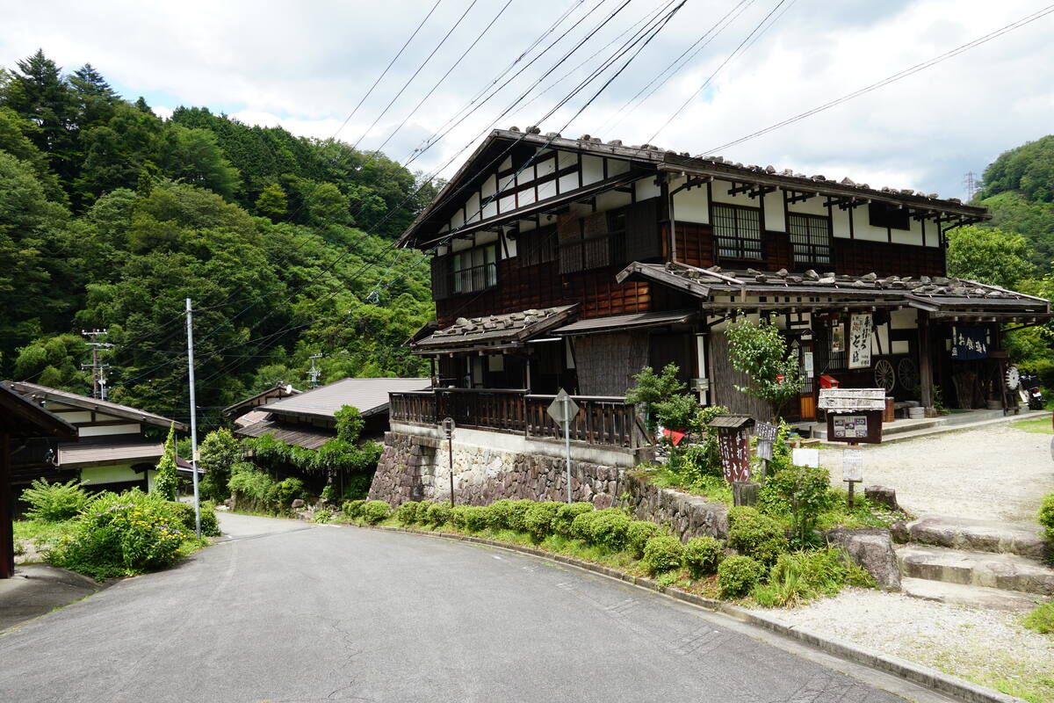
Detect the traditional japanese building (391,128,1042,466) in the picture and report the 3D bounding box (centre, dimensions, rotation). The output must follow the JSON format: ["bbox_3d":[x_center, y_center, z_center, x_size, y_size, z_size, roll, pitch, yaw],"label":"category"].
[{"bbox_3d":[4.758,-2.072,22.514,15.800,7.900,14.600,-2,-1,-35],"label":"traditional japanese building"}]

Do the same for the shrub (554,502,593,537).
[{"bbox_3d":[0.690,2.456,11.600,0.600,0.530,0.600,-2,-1,3],"label":"shrub"}]

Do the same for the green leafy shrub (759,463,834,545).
[{"bbox_3d":[2.861,1.620,8.400,0.750,0.840,0.720,-3,-1,18],"label":"green leafy shrub"}]

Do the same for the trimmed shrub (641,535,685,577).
[{"bbox_3d":[1.631,2.454,9.500,0.520,0.500,0.520,-3,-1,9],"label":"trimmed shrub"}]

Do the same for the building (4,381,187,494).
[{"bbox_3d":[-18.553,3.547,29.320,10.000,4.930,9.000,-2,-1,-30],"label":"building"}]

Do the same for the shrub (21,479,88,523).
[{"bbox_3d":[-12.424,3.918,20.800,1.750,1.150,1.600,-2,-1,-31],"label":"shrub"}]

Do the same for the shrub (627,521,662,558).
[{"bbox_3d":[1.413,2.278,9.600,0.450,0.450,0.450,-3,-1,8],"label":"shrub"}]

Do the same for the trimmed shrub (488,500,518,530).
[{"bbox_3d":[-0.412,2.680,13.000,0.520,0.500,0.520,-2,-1,-2],"label":"trimmed shrub"}]

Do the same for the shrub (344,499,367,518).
[{"bbox_3d":[-4.388,4.040,20.200,0.660,0.520,0.660,-2,-1,-13],"label":"shrub"}]

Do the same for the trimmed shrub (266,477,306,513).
[{"bbox_3d":[-5.725,3.398,18.700,0.900,0.850,0.900,-2,-1,-17],"label":"trimmed shrub"}]

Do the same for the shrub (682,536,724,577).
[{"bbox_3d":[1.805,2.111,8.100,0.440,0.430,0.440,-3,-1,12],"label":"shrub"}]

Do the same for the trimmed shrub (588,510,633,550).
[{"bbox_3d":[1.210,2.565,11.400,0.630,0.580,0.630,-3,-1,5],"label":"trimmed shrub"}]

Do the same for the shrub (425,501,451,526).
[{"bbox_3d":[-1.619,2.973,14.500,0.500,0.460,0.500,-2,-1,-7],"label":"shrub"}]

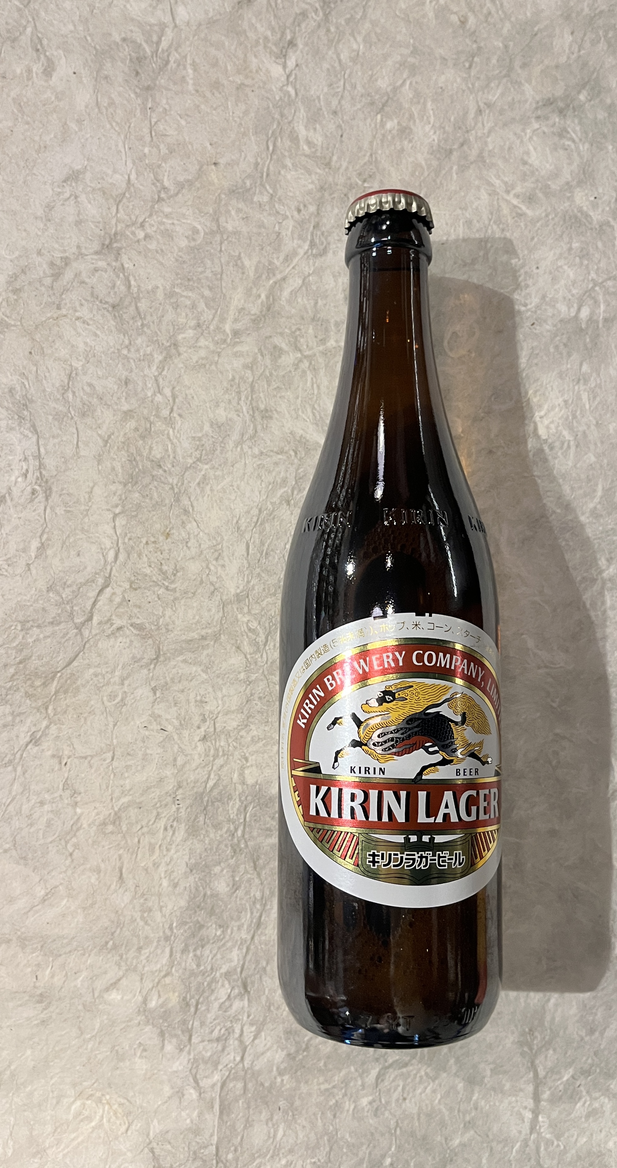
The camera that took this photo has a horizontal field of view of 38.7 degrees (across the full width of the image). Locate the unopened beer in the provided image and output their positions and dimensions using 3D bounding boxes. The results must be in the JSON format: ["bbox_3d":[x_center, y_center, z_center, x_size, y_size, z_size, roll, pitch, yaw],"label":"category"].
[{"bbox_3d":[0.026,0.006,0.284,0.070,0.070,0.260,1,87,-9],"label":"unopened beer"}]

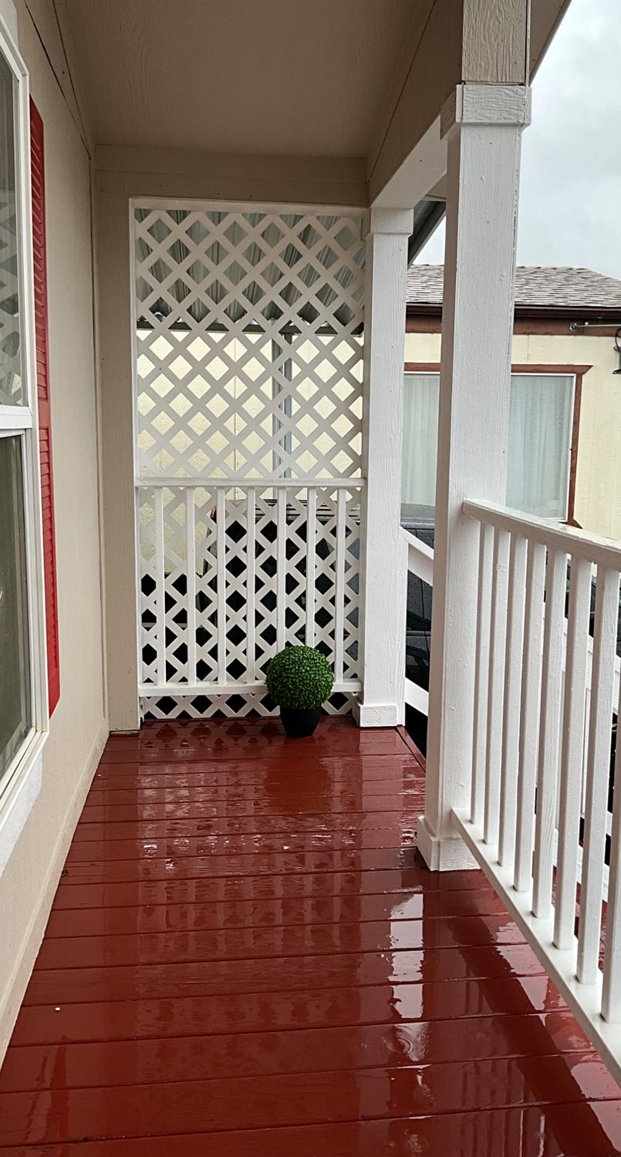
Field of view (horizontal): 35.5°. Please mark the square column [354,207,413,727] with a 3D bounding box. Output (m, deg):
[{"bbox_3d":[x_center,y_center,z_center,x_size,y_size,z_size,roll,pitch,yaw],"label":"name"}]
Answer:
[{"bbox_3d":[0.302,-0.429,4.085,0.192,2.128,0.172,-1,9,-6],"label":"square column"}]

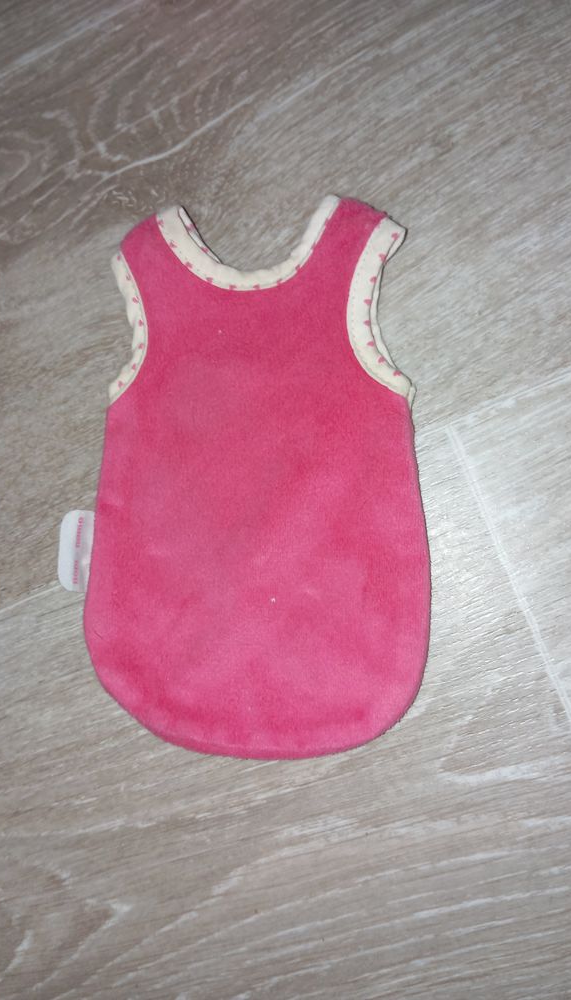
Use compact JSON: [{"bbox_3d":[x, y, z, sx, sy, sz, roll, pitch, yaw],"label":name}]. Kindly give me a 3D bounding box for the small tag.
[{"bbox_3d":[-0.093,0.023,0.360,0.017,0.003,0.038,5,93,15],"label":"small tag"}]

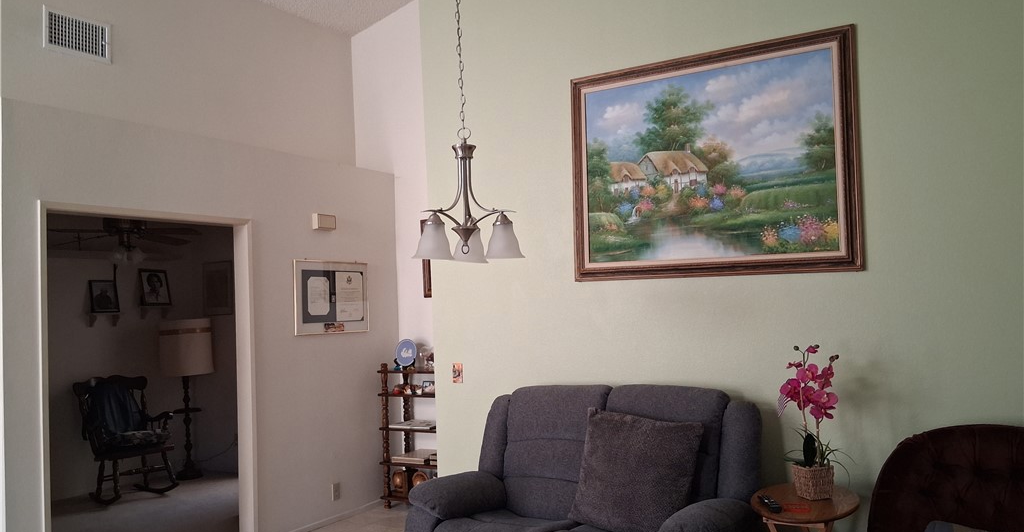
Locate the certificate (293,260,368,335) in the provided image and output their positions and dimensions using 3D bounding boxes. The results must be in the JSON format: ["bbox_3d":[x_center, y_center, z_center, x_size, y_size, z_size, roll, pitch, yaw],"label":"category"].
[{"bbox_3d":[-1.281,0.226,5.536,0.030,0.508,0.715,-5,-4,32],"label":"certificate"}]

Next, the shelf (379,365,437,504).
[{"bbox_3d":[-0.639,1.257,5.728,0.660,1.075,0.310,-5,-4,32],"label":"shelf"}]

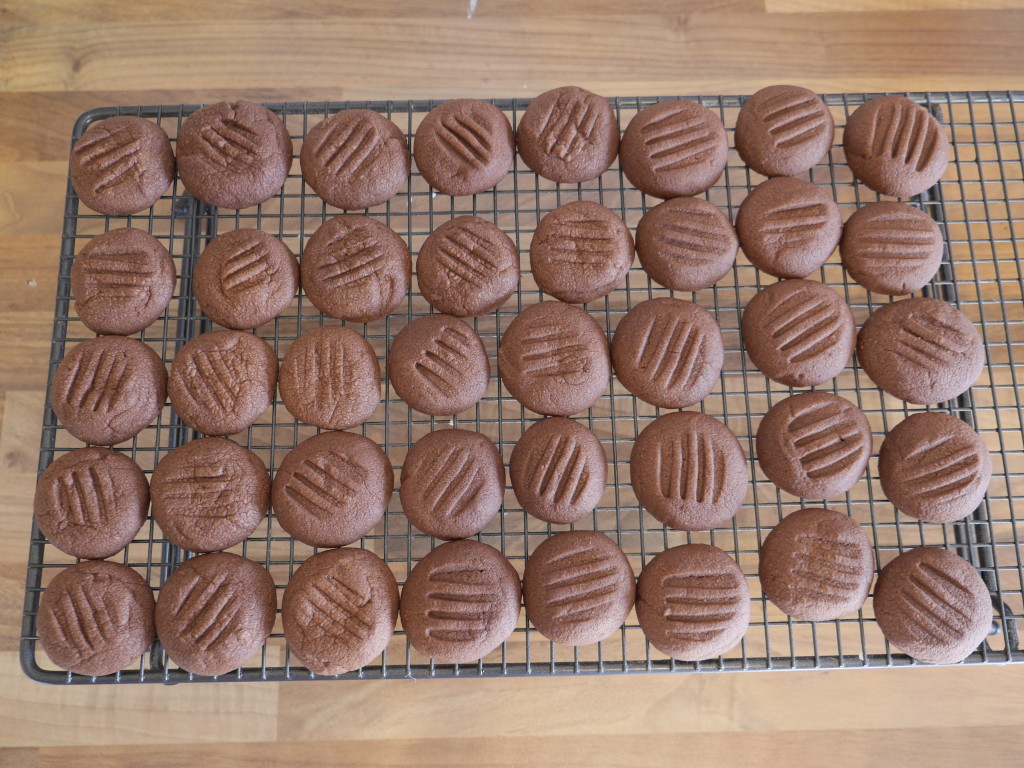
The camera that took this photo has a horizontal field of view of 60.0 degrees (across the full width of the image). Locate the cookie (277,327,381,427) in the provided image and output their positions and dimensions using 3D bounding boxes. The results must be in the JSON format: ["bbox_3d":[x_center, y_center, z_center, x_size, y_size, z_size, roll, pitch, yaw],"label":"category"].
[{"bbox_3d":[-0.080,-0.004,0.390,0.045,0.014,0.047,-1,77,-1],"label":"cookie"}]

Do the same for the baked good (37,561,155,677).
[{"bbox_3d":[-0.172,0.096,0.366,0.048,0.015,0.046,-1,77,0],"label":"baked good"}]

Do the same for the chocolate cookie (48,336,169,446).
[{"bbox_3d":[-0.177,0.002,0.387,0.050,0.014,0.050,-1,77,-1],"label":"chocolate cookie"}]

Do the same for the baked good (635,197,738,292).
[{"bbox_3d":[0.080,-0.065,0.405,0.047,0.014,0.046,-1,77,-1],"label":"baked good"}]

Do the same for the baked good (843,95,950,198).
[{"bbox_3d":[0.180,-0.111,0.415,0.050,0.015,0.053,-1,77,0],"label":"baked good"}]

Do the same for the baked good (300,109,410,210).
[{"bbox_3d":[-0.073,-0.105,0.413,0.051,0.015,0.051,-1,77,0],"label":"baked good"}]

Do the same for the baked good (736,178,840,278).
[{"bbox_3d":[0.126,-0.072,0.405,0.049,0.015,0.050,-1,77,0],"label":"baked good"}]

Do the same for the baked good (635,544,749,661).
[{"bbox_3d":[0.075,0.091,0.369,0.047,0.014,0.047,-1,77,-1],"label":"baked good"}]

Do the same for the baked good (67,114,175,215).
[{"bbox_3d":[-0.181,-0.102,0.411,0.048,0.014,0.049,-1,77,-1],"label":"baked good"}]

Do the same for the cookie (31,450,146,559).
[{"bbox_3d":[-0.178,0.050,0.376,0.048,0.015,0.048,-1,77,0],"label":"cookie"}]

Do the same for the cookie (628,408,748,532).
[{"bbox_3d":[0.077,0.037,0.387,0.050,0.015,0.052,-1,77,-1],"label":"cookie"}]

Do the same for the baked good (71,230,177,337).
[{"bbox_3d":[-0.178,-0.047,0.405,0.047,0.015,0.050,-1,77,-1],"label":"baked good"}]

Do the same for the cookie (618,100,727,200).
[{"bbox_3d":[0.077,-0.111,0.416,0.050,0.014,0.049,-1,77,-1],"label":"cookie"}]

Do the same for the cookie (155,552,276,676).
[{"bbox_3d":[-0.122,0.095,0.366,0.050,0.015,0.050,-1,77,0],"label":"cookie"}]

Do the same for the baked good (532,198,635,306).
[{"bbox_3d":[0.032,-0.061,0.404,0.048,0.014,0.049,-1,77,-1],"label":"baked good"}]

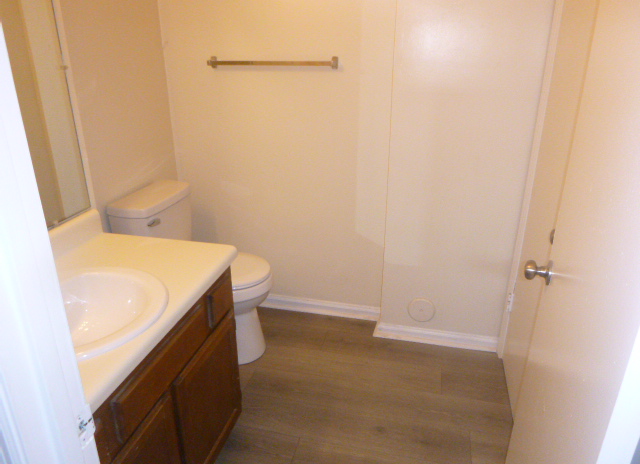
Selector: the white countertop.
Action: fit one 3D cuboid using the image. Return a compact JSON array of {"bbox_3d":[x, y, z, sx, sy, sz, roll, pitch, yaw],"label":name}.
[{"bbox_3d":[-0.653,0.162,1.246,0.565,0.139,0.916,5,22,12],"label":"white countertop"}]

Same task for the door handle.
[{"bbox_3d":[0.562,0.103,1.187,0.062,0.063,0.062,7,22,17],"label":"door handle"}]

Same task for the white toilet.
[{"bbox_3d":[-0.555,0.220,2.278,0.676,0.812,0.431,5,22,12],"label":"white toilet"}]

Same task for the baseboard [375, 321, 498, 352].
[{"bbox_3d":[0.601,0.550,2.434,0.632,0.085,0.020,5,22,12],"label":"baseboard"}]

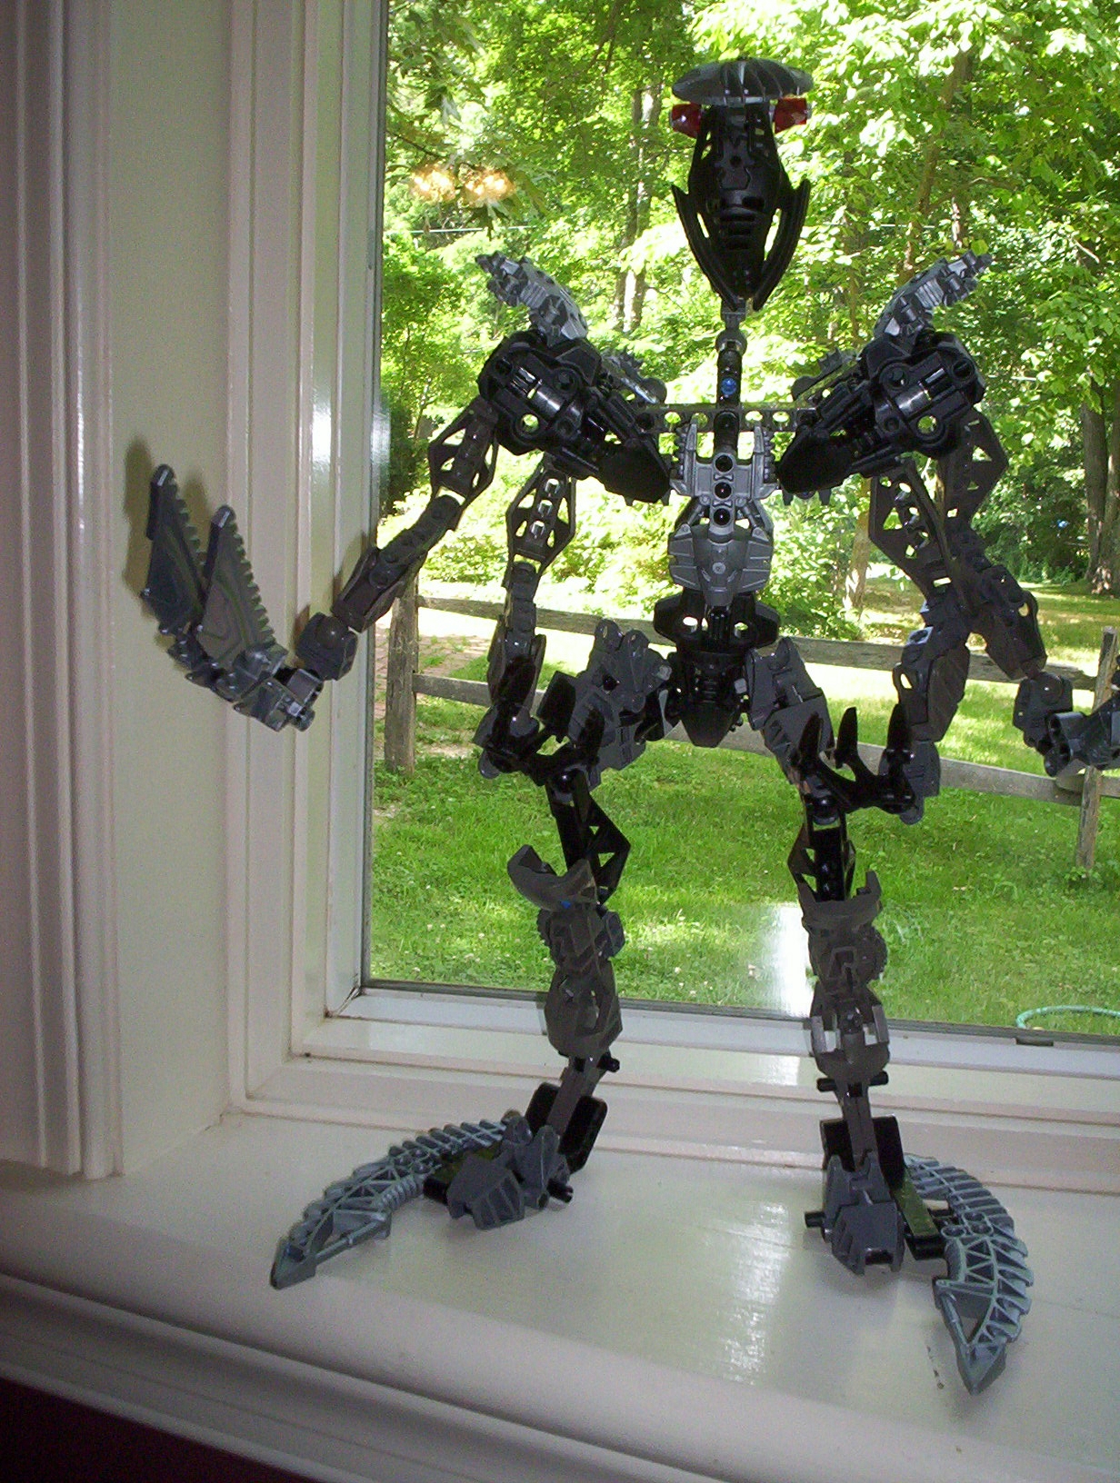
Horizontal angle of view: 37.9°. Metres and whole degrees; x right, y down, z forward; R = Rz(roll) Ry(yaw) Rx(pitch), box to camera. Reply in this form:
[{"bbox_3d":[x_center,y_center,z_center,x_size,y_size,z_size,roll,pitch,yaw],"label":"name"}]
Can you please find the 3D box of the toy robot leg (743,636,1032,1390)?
[{"bbox_3d":[0.098,0.075,0.495,0.093,0.200,0.110,2,12,-3],"label":"toy robot leg"}]

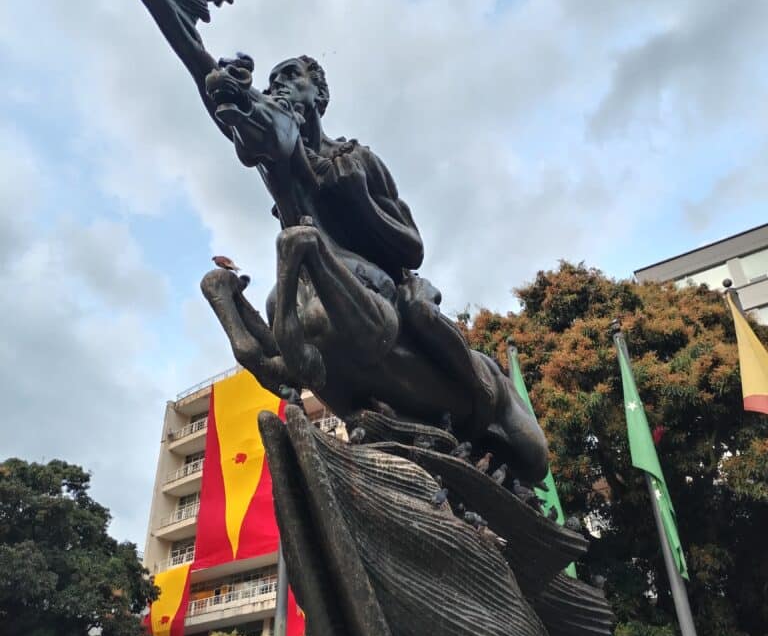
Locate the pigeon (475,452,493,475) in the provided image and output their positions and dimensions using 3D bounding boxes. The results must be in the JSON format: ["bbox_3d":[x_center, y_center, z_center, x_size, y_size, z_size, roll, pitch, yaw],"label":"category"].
[{"bbox_3d":[1.047,1.530,8.090,0.130,0.250,0.250,25,-43,-34],"label":"pigeon"}]

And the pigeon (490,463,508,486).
[{"bbox_3d":[1.208,1.637,8.047,0.130,0.260,0.240,20,-40,-29],"label":"pigeon"}]

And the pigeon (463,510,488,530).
[{"bbox_3d":[0.855,1.901,7.309,0.290,0.240,0.130,0,-34,-3],"label":"pigeon"}]

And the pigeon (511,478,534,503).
[{"bbox_3d":[1.446,1.794,7.974,0.270,0.260,0.130,0,-34,-4],"label":"pigeon"}]

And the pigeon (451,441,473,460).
[{"bbox_3d":[0.820,1.407,8.139,0.260,0.220,0.130,-14,-36,17],"label":"pigeon"}]

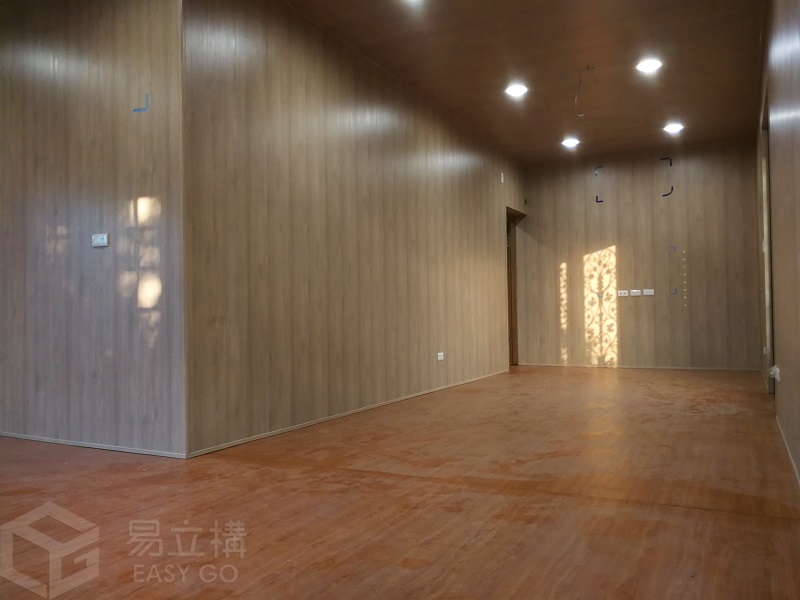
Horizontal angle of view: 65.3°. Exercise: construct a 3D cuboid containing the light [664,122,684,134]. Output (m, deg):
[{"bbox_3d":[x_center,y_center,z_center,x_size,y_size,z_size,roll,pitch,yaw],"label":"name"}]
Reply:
[{"bbox_3d":[3.014,-1.881,6.864,0.190,0.050,0.190,-2,-1,28],"label":"light"}]

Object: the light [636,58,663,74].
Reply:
[{"bbox_3d":[2.037,-1.907,5.095,0.190,0.050,0.190,-2,-1,28],"label":"light"}]

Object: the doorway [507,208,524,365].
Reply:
[{"bbox_3d":[1.468,-0.129,8.099,0.150,2.020,0.864,-2,-1,28],"label":"doorway"}]

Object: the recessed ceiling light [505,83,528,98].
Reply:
[{"bbox_3d":[1.053,-1.881,5.615,0.190,0.050,0.190,-2,-1,28],"label":"recessed ceiling light"}]

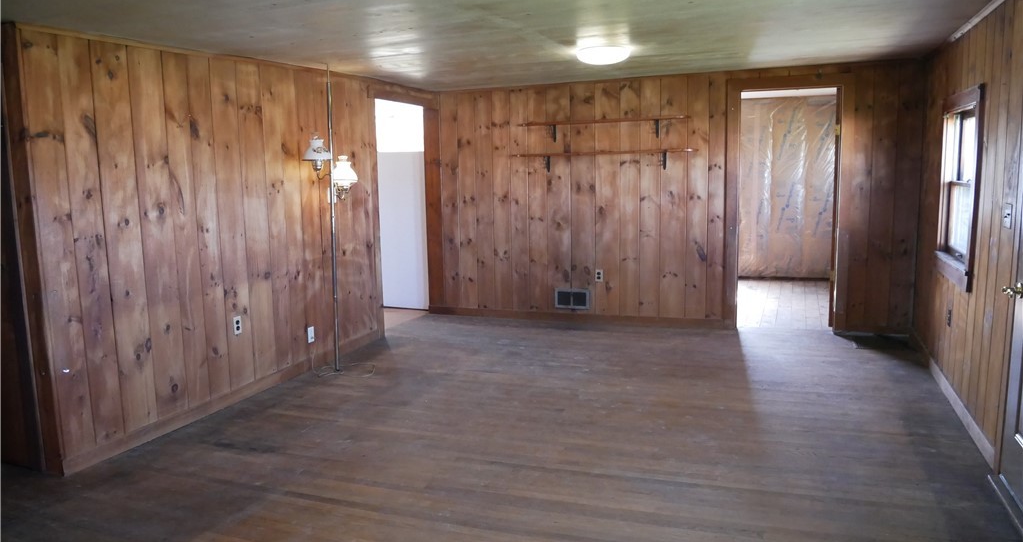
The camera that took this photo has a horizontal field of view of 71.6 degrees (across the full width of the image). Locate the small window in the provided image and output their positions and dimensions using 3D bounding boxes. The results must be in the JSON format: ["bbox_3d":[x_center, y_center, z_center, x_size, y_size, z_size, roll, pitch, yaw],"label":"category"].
[{"bbox_3d":[2.702,-0.504,4.256,0.100,1.107,0.924,2,8,22],"label":"small window"}]

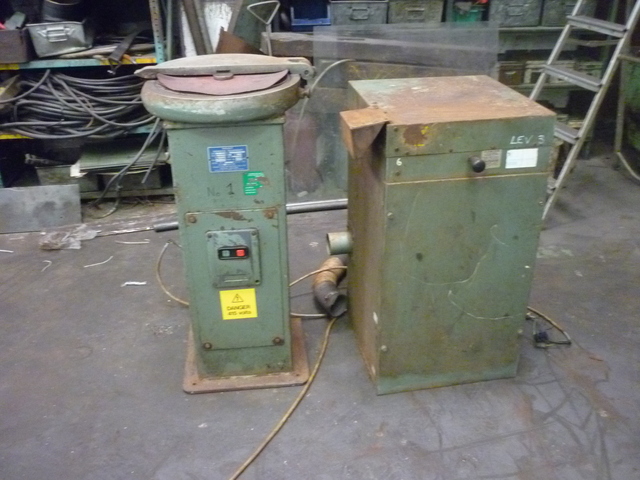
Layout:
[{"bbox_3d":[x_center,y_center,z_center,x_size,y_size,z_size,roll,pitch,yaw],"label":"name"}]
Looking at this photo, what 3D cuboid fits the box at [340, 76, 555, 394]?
[{"bbox_3d":[0.365,-0.026,2.043,0.497,0.906,0.499,-5,27,-7],"label":"box"}]

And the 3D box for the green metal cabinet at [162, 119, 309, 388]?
[{"bbox_3d":[-0.267,0.004,2.015,0.415,0.898,0.408,-3,27,-4],"label":"green metal cabinet"}]

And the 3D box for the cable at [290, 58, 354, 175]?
[{"bbox_3d":[0.007,-0.589,2.980,0.311,0.571,0.109,-1,27,0],"label":"cable"}]

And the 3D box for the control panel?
[{"bbox_3d":[-0.260,0.064,1.874,0.148,0.196,0.049,-3,27,-4],"label":"control panel"}]

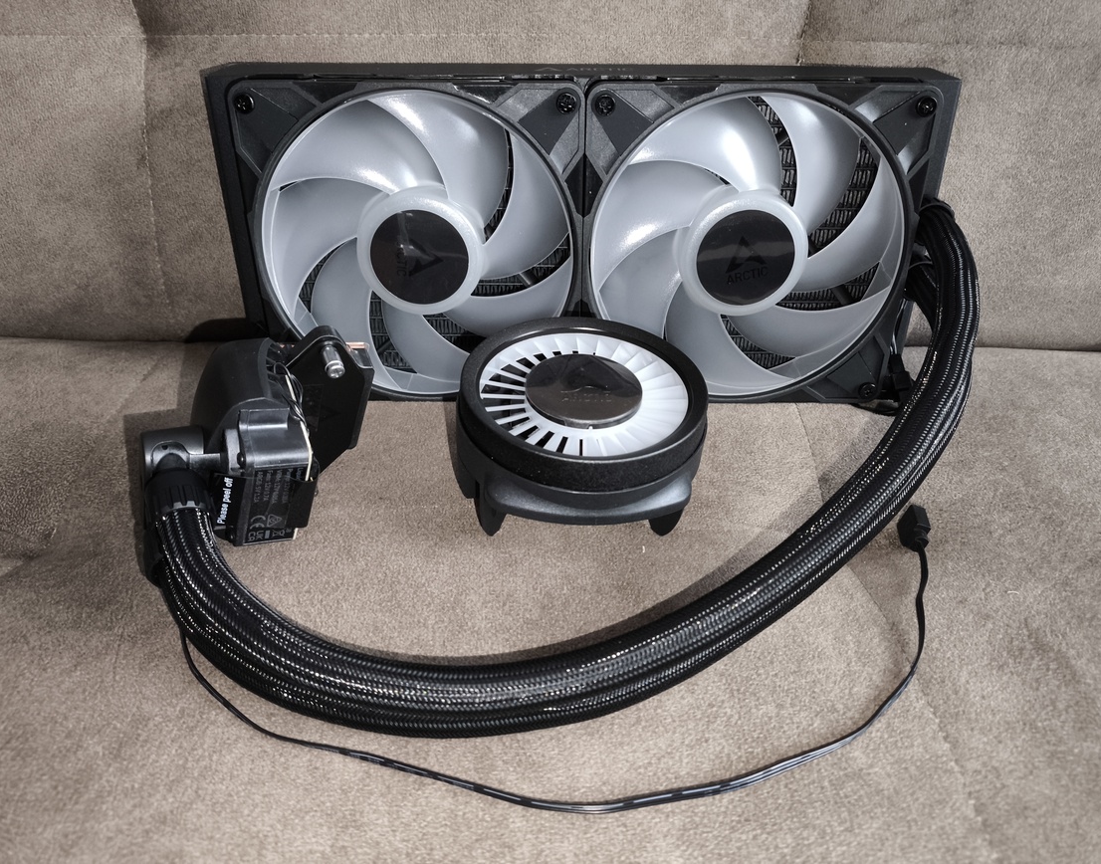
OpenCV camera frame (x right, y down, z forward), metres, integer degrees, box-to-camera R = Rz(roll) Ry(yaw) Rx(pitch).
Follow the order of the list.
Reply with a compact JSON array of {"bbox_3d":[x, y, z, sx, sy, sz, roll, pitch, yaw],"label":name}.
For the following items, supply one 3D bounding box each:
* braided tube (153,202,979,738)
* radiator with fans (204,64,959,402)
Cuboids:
[{"bbox_3d":[0.020,-0.007,0.314,0.315,0.087,0.232,0,40,0],"label":"braided tube"},{"bbox_3d":[0.014,-0.089,0.383,0.315,0.139,0.064,0,30,0],"label":"radiator with fans"}]

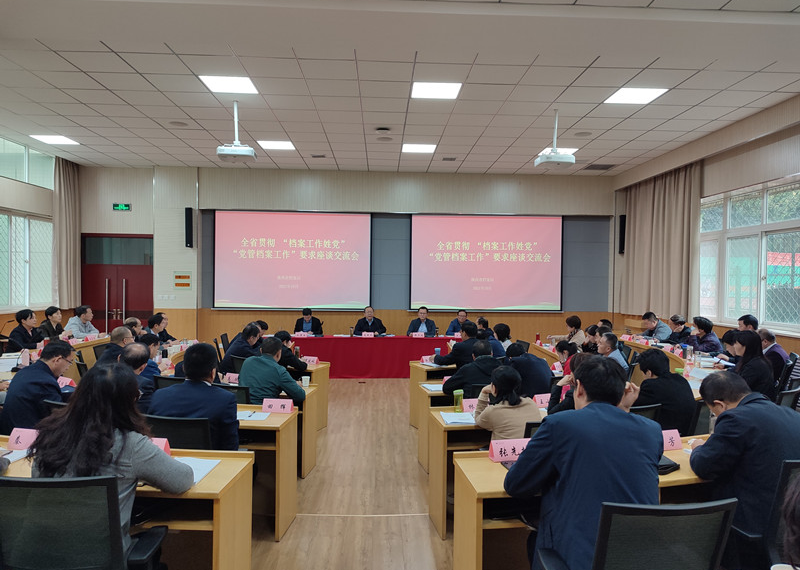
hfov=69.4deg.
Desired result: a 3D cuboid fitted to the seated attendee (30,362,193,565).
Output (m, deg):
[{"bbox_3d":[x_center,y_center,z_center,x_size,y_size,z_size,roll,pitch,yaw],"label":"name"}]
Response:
[{"bbox_3d":[-1.193,0.977,2.391,0.570,1.310,0.750,1,1,5],"label":"seated attendee"}]

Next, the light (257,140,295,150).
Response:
[{"bbox_3d":[-2.074,-2.350,9.704,0.590,0.070,0.590,1,1,-2],"label":"light"}]

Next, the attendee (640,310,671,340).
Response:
[{"bbox_3d":[3.967,1.033,8.900,0.780,1.220,0.550,1,0,-2],"label":"attendee"}]

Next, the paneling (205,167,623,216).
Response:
[{"bbox_3d":[0.187,-1.901,11.907,8.530,0.831,0.100,1,0,-2],"label":"paneling"}]

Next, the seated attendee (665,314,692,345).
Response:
[{"bbox_3d":[4.449,1.117,9.359,0.640,1.250,0.500,1,0,4],"label":"seated attendee"}]

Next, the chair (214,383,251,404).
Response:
[{"bbox_3d":[-1.418,1.316,5.007,0.600,0.960,0.600,1,1,16],"label":"chair"}]

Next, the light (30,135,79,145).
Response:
[{"bbox_3d":[-5.692,-2.415,9.578,0.600,0.050,0.600,1,0,-2],"label":"light"}]

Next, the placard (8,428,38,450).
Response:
[{"bbox_3d":[-2.067,0.869,3.254,0.220,0.100,0.095,1,0,4],"label":"placard"}]

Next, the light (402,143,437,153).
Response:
[{"bbox_3d":[0.325,-2.317,9.749,0.600,0.050,0.600,1,0,-2],"label":"light"}]

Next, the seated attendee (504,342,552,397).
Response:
[{"bbox_3d":[1.211,1.195,5.474,0.530,1.260,0.800,1,1,-15],"label":"seated attendee"}]

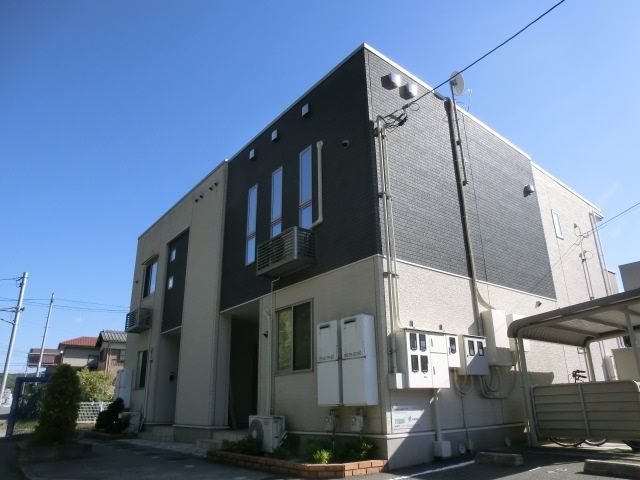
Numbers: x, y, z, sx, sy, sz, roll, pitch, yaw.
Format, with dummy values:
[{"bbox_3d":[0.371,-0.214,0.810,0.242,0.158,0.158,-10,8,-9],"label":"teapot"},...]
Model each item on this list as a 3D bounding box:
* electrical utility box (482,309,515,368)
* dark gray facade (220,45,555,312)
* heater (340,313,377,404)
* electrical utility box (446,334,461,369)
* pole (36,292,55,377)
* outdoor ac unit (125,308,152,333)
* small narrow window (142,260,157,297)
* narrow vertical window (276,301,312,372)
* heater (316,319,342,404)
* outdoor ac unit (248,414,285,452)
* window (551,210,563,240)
[{"bbox_3d":[3.154,1.751,7.913,0.480,0.940,0.200,14,-25,-36],"label":"electrical utility box"},{"bbox_3d":[1.635,-0.330,11.468,6.353,4.235,5.263,15,-25,-37],"label":"dark gray facade"},{"bbox_3d":[0.559,1.716,6.323,0.235,1.210,0.490,14,-25,-36],"label":"heater"},{"bbox_3d":[2.017,1.753,6.952,0.300,0.490,0.190,14,-25,-36],"label":"electrical utility box"},{"bbox_3d":[-12.942,5.483,20.577,0.180,6.175,0.180,15,-25,-37],"label":"pole"},{"bbox_3d":[-5.958,2.653,14.667,0.450,0.640,1.200,15,-25,-37],"label":"outdoor ac unit"},{"bbox_3d":[-5.809,1.343,15.213,0.100,1.200,1.200,14,-25,-36],"label":"small narrow window"},{"bbox_3d":[-0.492,1.821,8.153,0.120,1.240,1.186,15,-25,-37],"label":"narrow vertical window"},{"bbox_3d":[0.217,1.955,7.015,0.240,1.240,0.508,15,-25,-37],"label":"heater"},{"bbox_3d":[-0.903,3.233,7.443,0.280,0.530,0.760,14,-25,-36],"label":"outdoor ac unit"},{"bbox_3d":[6.046,-0.375,11.293,0.370,0.740,0.100,14,-25,-36],"label":"window"}]

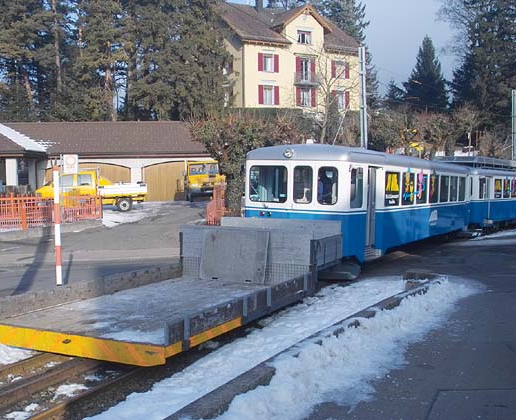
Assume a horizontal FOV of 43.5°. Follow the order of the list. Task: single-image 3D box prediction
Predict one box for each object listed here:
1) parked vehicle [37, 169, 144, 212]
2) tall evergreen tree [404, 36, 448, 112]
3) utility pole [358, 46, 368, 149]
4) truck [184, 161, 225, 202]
[{"bbox_3d":[-9.164,-1.051,35.380,5.650,2.350,2.050,-4,5,-21],"label":"parked vehicle"},{"bbox_3d":[19.339,-11.106,74.654,5.900,17.500,5.900,-1,4,0],"label":"tall evergreen tree"},{"bbox_3d":[4.650,-2.817,28.418,0.290,8.500,0.290,1,5,28],"label":"utility pole"},{"bbox_3d":[-3.230,-1.852,40.889,2.150,2.500,4.800,-2,4,-3],"label":"truck"}]

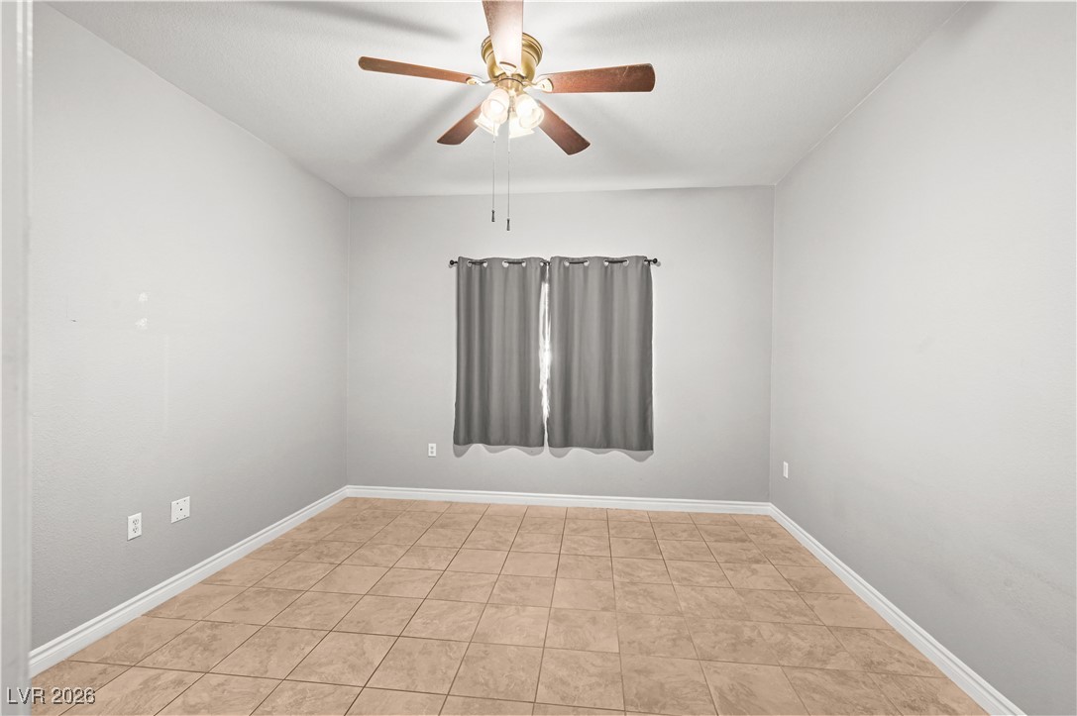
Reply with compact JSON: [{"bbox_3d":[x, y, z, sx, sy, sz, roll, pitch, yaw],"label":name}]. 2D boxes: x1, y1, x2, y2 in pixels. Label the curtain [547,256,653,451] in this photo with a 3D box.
[{"bbox_3d":[0.523,-0.040,4.047,0.881,1.631,0.100,0,0,6],"label":"curtain"}]

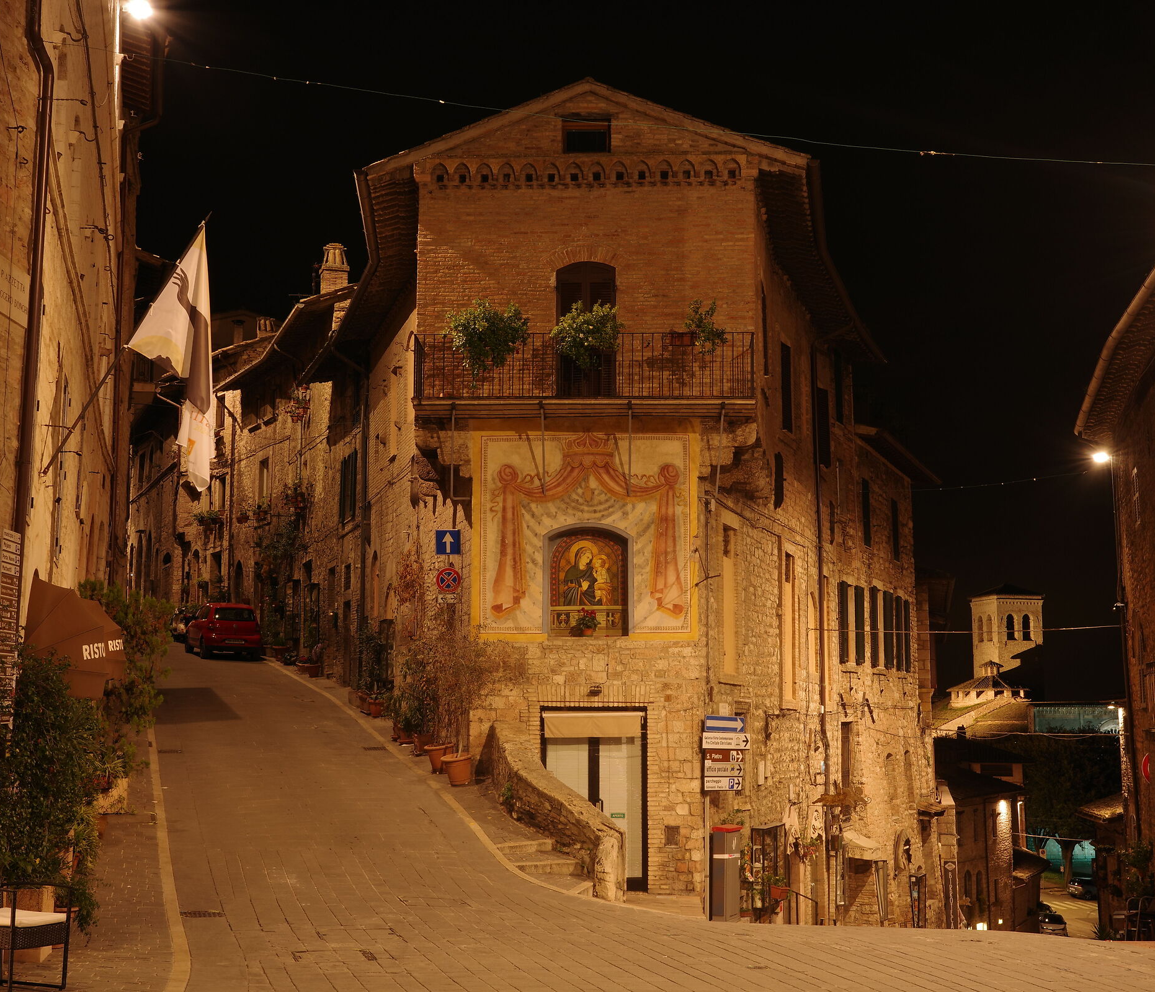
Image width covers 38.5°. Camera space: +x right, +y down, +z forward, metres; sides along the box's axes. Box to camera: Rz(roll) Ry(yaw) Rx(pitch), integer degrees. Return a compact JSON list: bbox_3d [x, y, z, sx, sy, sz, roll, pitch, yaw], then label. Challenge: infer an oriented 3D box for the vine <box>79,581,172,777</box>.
[{"bbox_3d":[-6.108,2.494,22.300,1.100,2.650,1.200,3,-10,-15],"label":"vine"}]

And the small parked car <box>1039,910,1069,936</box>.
[{"bbox_3d":[27.132,24.662,94.500,1.700,1.480,3.950,-2,-10,12],"label":"small parked car"}]

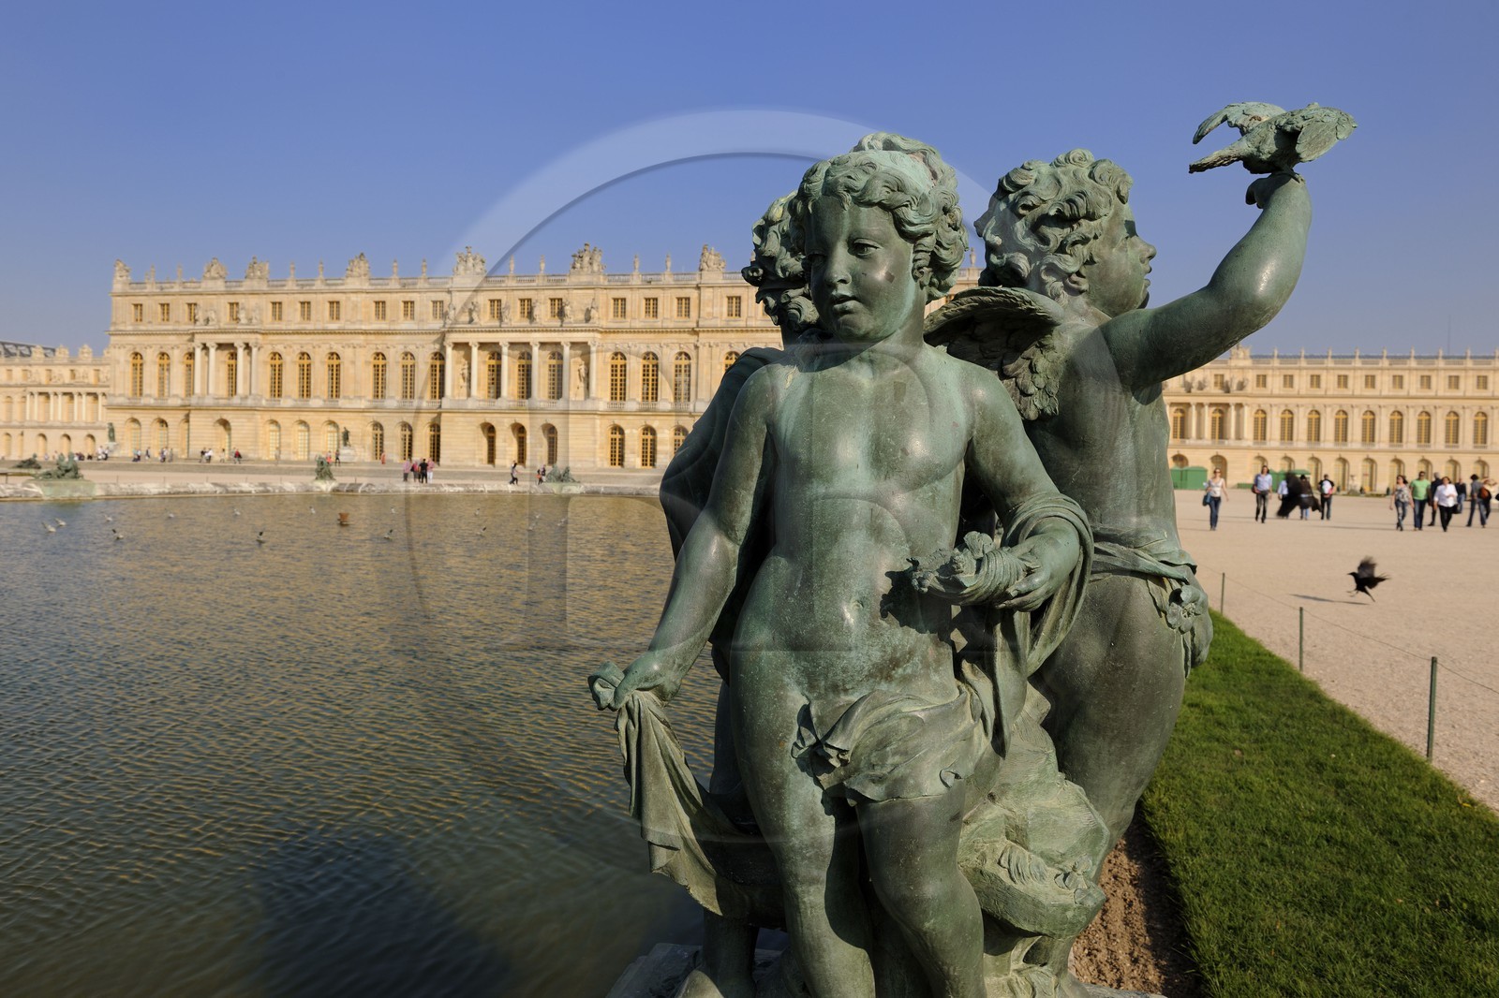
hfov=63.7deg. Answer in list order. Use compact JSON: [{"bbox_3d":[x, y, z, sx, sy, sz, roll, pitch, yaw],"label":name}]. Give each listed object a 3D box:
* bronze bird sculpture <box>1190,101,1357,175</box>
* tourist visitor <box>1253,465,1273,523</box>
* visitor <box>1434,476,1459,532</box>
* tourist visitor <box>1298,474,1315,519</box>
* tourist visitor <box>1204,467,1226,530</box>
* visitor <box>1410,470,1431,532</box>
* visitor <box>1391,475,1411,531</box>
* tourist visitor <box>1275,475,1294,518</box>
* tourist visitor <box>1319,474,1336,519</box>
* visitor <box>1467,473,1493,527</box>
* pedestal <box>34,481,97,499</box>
[{"bbox_3d":[0.953,-0.657,2.200,0.280,0.145,0.270,0,2,-35],"label":"bronze bird sculpture"},{"bbox_3d":[16.039,-0.146,37.700,0.580,1.800,0.450,1,2,14],"label":"tourist visitor"},{"bbox_3d":[21.122,0.165,36.600,0.680,1.670,0.450,2,1,22],"label":"visitor"},{"bbox_3d":[21.229,-0.083,46.000,0.600,1.720,0.400,2,1,20],"label":"tourist visitor"},{"bbox_3d":[12.936,0.000,33.500,0.580,1.710,0.420,1,2,12],"label":"tourist visitor"},{"bbox_3d":[19.937,0.052,35.800,0.600,1.750,0.420,1,2,18],"label":"visitor"},{"bbox_3d":[19.022,0.119,35.200,0.560,1.640,0.420,2,2,25],"label":"visitor"},{"bbox_3d":[19.066,-0.083,43.000,0.540,1.620,0.400,1,2,9],"label":"tourist visitor"},{"bbox_3d":[22.258,-0.054,46.500,0.600,1.750,0.380,2,1,22],"label":"tourist visitor"},{"bbox_3d":[24.553,0.059,40.600,0.650,1.780,0.600,1,1,-3],"label":"visitor"},{"bbox_3d":[-30.868,-0.453,53.917,1.300,0.850,3.050,2,1,12],"label":"pedestal"}]

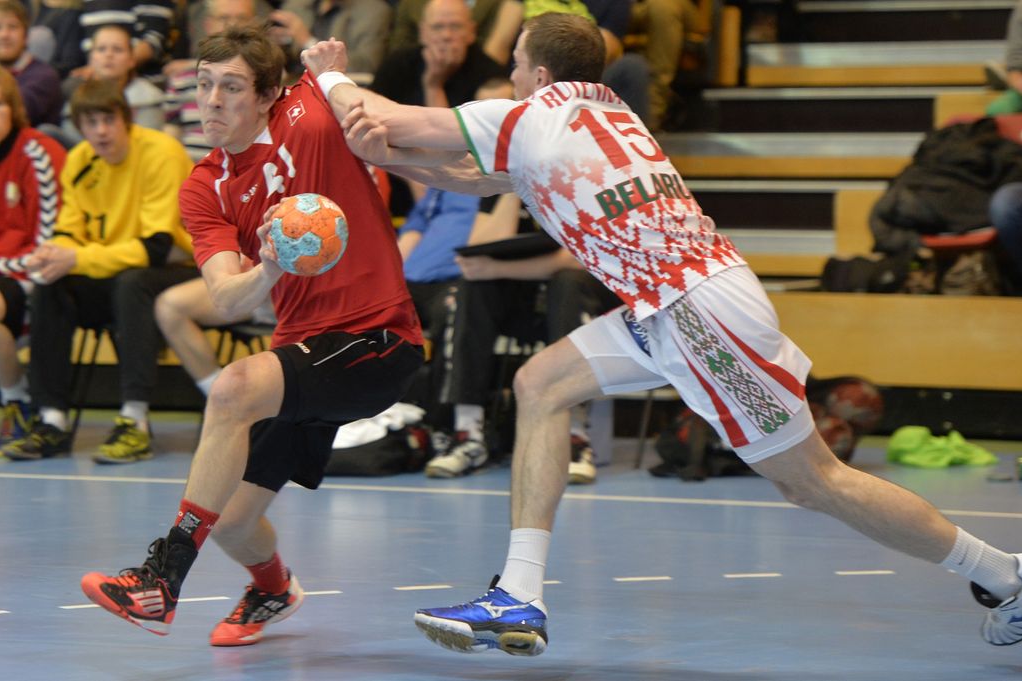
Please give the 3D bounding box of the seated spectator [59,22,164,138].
[{"bbox_3d":[-1.536,-0.577,15.300,0.500,1.280,0.750,1,5,18],"label":"seated spectator"}]

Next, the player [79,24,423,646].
[{"bbox_3d":[-0.610,-0.012,9.420,0.600,1.460,0.660,2,5,27],"label":"player"}]

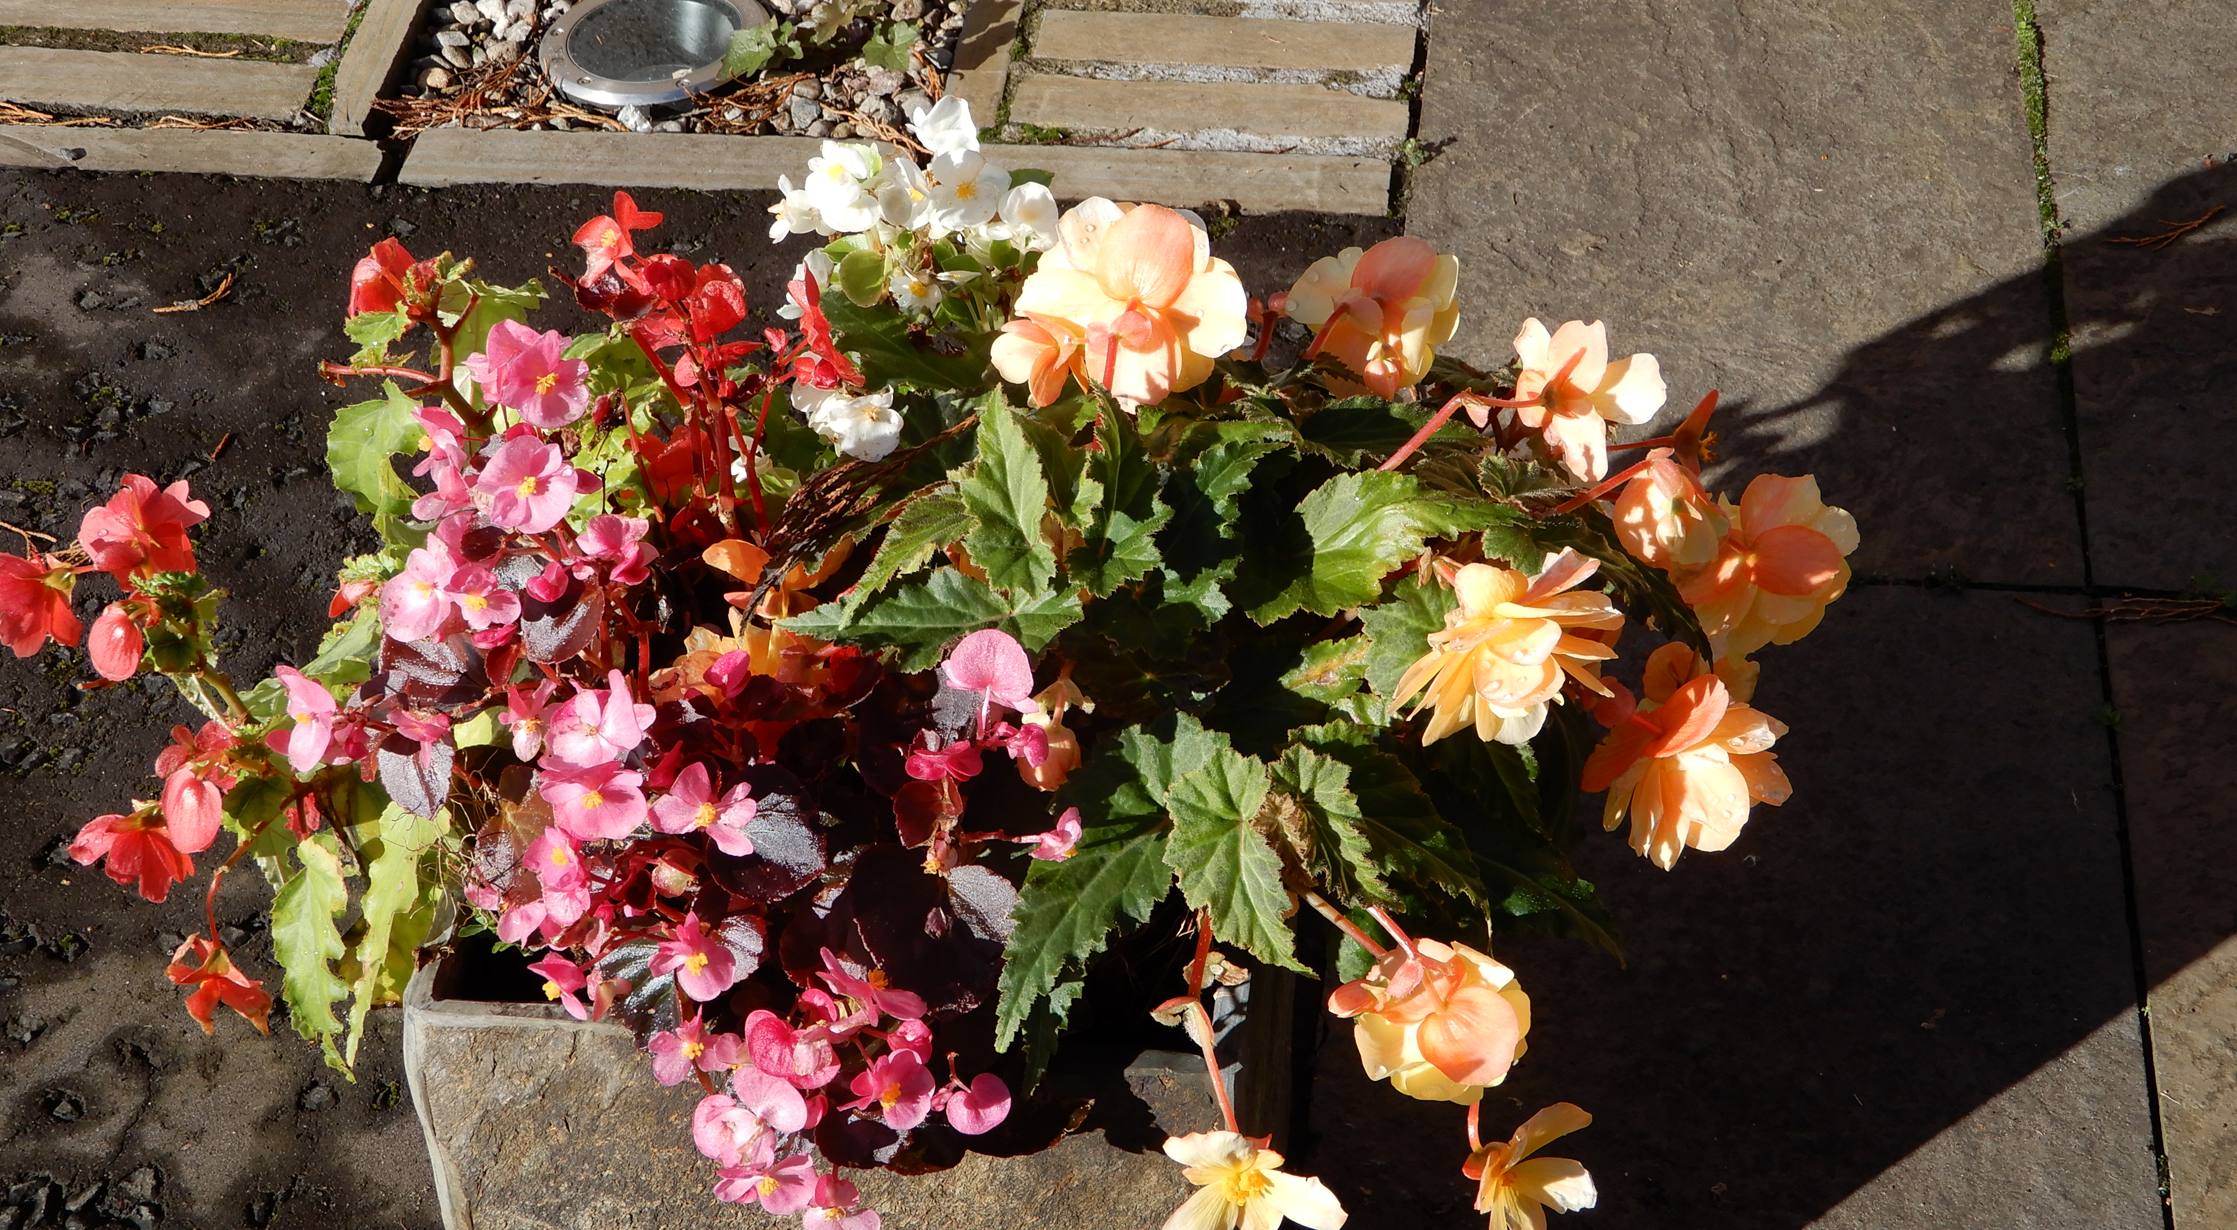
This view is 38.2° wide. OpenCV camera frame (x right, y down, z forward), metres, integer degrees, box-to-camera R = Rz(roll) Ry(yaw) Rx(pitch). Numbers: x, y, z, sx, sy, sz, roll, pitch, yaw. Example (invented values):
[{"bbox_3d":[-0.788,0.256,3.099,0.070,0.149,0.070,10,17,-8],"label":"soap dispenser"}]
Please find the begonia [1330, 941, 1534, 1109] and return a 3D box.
[{"bbox_3d":[0.117,0.152,1.217,0.075,0.058,0.065,-2,69,9],"label":"begonia"}]

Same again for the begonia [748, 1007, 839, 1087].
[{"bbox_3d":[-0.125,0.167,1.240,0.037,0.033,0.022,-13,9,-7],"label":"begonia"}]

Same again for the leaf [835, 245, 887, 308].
[{"bbox_3d":[-0.108,-0.141,1.349,0.020,0.025,0.009,3,10,7],"label":"leaf"}]

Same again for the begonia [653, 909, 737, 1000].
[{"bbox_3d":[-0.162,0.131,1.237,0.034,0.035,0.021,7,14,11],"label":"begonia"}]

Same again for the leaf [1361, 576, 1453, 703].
[{"bbox_3d":[0.111,0.009,1.212,0.043,0.016,0.050,0,81,9],"label":"leaf"}]

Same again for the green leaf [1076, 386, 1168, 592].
[{"bbox_3d":[0.001,-0.050,1.298,0.044,0.088,0.030,0,5,8],"label":"green leaf"}]

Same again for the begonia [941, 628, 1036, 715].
[{"bbox_3d":[-0.047,0.021,1.165,0.034,0.029,0.024,3,30,5],"label":"begonia"}]

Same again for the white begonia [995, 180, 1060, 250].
[{"bbox_3d":[-0.038,-0.168,1.369,0.028,0.030,0.021,3,31,7],"label":"white begonia"}]

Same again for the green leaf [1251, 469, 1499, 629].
[{"bbox_3d":[0.103,-0.027,1.288,0.106,0.032,0.071,9,74,9],"label":"green leaf"}]

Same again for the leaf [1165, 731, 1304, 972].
[{"bbox_3d":[0.045,0.090,1.207,0.054,0.025,0.094,-21,90,8],"label":"leaf"}]

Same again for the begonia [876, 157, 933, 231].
[{"bbox_3d":[-0.091,-0.178,1.369,0.022,0.030,0.026,11,45,32],"label":"begonia"}]

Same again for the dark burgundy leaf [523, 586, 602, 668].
[{"bbox_3d":[-0.217,0.004,1.261,0.032,0.013,0.034,13,63,17],"label":"dark burgundy leaf"}]

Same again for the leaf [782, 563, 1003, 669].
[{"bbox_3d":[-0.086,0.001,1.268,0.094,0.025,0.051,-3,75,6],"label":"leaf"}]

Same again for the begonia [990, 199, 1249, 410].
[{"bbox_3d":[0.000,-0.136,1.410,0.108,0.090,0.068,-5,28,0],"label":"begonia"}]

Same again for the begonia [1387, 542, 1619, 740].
[{"bbox_3d":[0.143,0.012,1.192,0.083,0.072,0.055,0,20,-19],"label":"begonia"}]

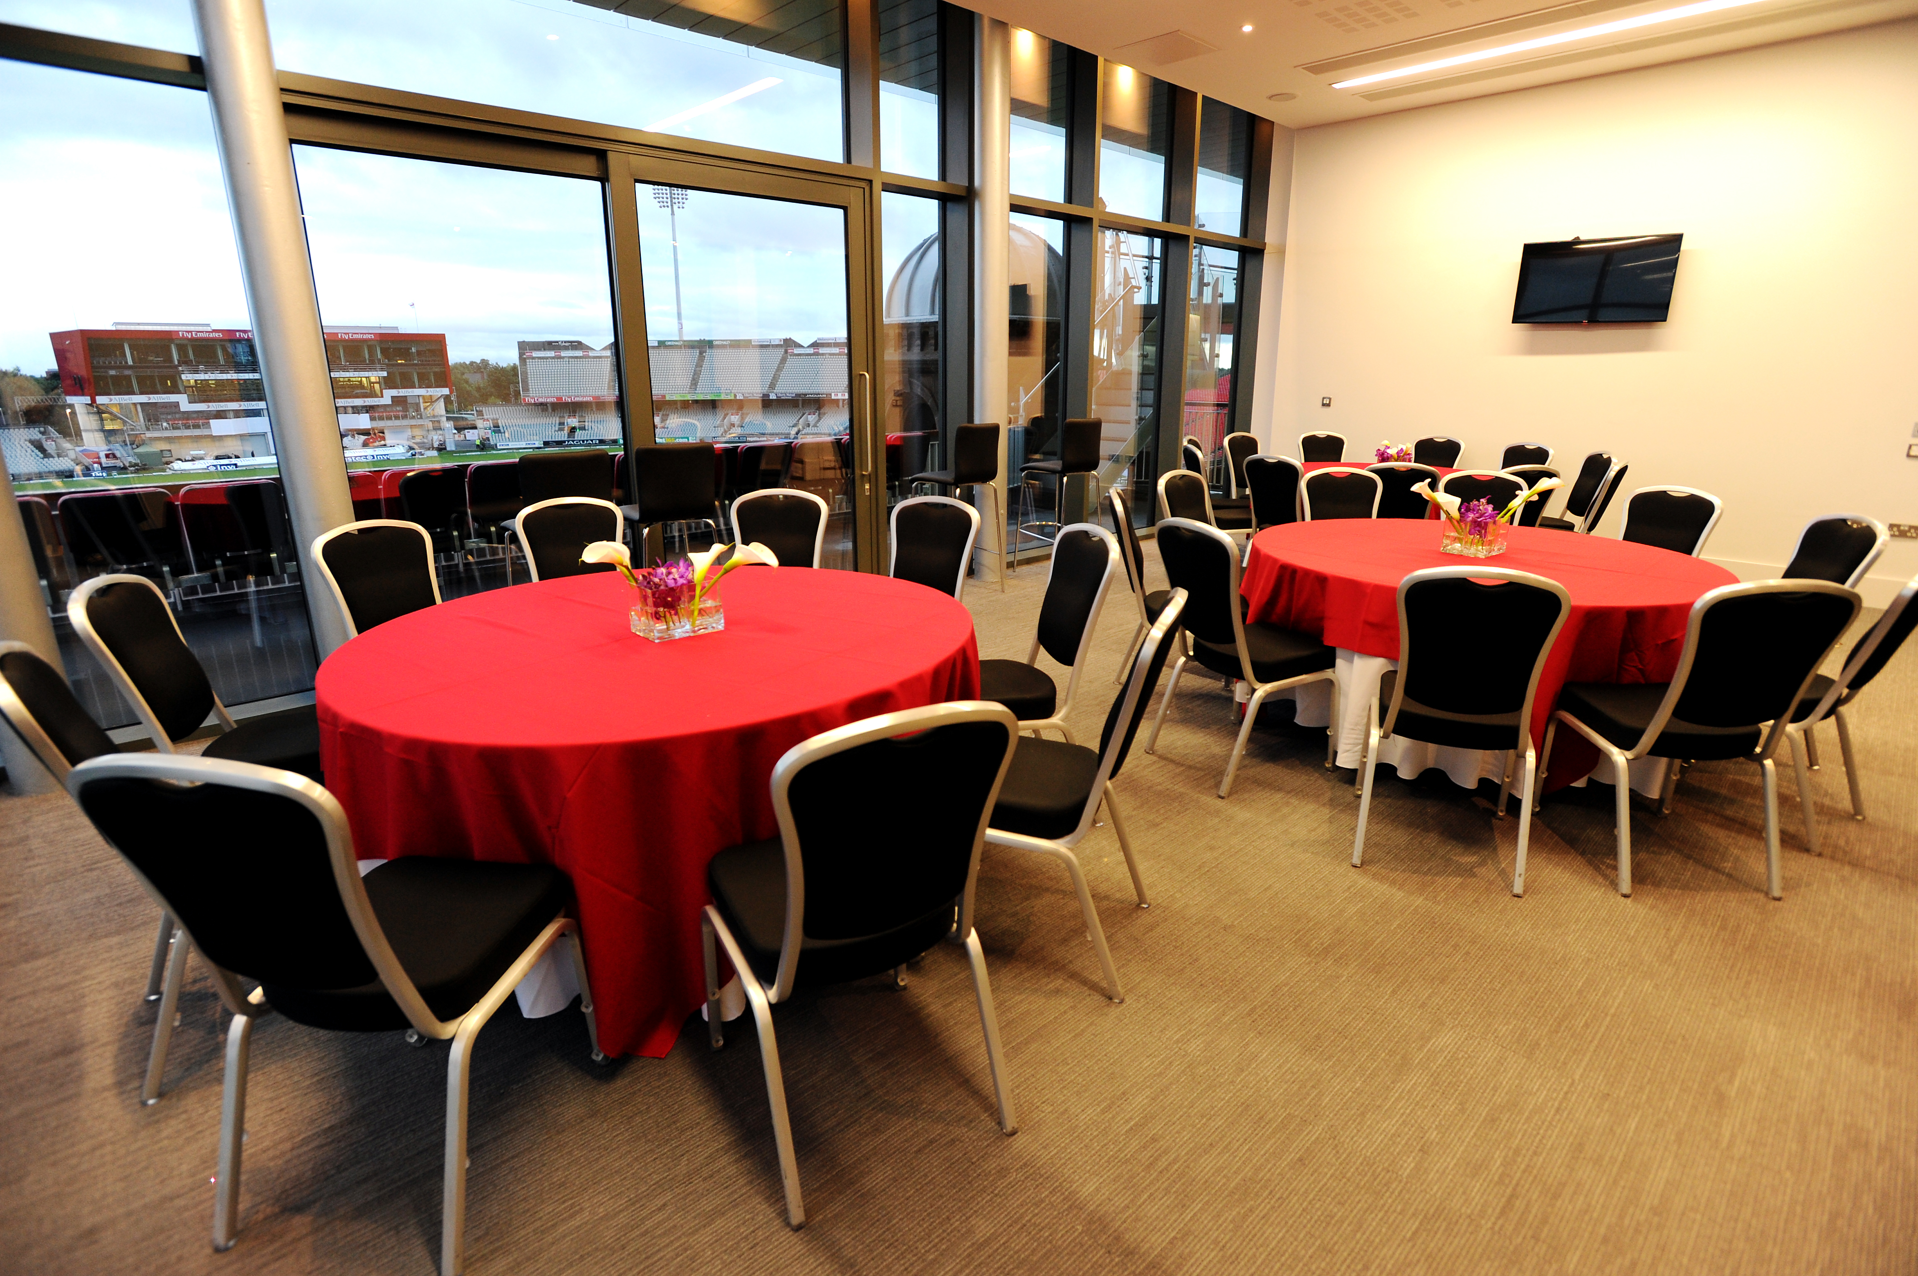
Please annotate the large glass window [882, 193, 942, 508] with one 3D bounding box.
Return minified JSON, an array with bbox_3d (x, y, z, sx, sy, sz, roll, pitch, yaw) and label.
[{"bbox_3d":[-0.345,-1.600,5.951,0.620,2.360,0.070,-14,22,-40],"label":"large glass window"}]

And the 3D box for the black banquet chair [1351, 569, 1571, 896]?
[{"bbox_3d":[1.484,0.193,2.700,0.455,0.945,0.575,7,18,23],"label":"black banquet chair"}]

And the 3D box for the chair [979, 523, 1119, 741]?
[{"bbox_3d":[0.194,0.085,3.150,0.570,0.958,0.464,-7,18,-21],"label":"chair"}]

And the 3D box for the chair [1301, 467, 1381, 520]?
[{"bbox_3d":[1.936,-0.345,4.477,0.455,0.945,0.575,0,16,0],"label":"chair"}]

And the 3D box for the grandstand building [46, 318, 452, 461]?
[{"bbox_3d":[-95.767,-34.628,126.826,41.816,16.791,18.000,-16,23,-42],"label":"grandstand building"}]

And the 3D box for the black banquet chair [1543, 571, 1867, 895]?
[{"bbox_3d":[2.115,0.213,2.632,0.455,0.945,0.575,2,16,6],"label":"black banquet chair"}]

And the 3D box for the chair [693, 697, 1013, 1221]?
[{"bbox_3d":[-0.209,0.498,1.753,0.470,0.940,0.560,-9,18,-27],"label":"chair"}]

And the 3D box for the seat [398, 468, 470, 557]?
[{"bbox_3d":[-2.842,-0.482,4.994,0.550,0.900,0.470,14,22,40],"label":"seat"}]

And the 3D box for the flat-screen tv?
[{"bbox_3d":[4.425,-2.490,6.336,0.070,0.540,0.925,-19,25,-41],"label":"flat-screen tv"}]

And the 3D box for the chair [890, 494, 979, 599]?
[{"bbox_3d":[-0.205,-0.072,3.704,0.464,0.948,0.570,7,18,23],"label":"chair"}]

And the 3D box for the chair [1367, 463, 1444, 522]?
[{"bbox_3d":[2.663,-0.656,5.664,0.460,0.930,0.560,4,17,14],"label":"chair"}]

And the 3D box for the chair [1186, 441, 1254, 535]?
[{"bbox_3d":[1.927,-0.919,6.576,0.560,0.940,0.470,-1,16,-4],"label":"chair"}]

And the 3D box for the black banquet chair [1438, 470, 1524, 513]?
[{"bbox_3d":[2.665,-0.367,4.713,0.464,0.948,0.570,8,18,26],"label":"black banquet chair"}]

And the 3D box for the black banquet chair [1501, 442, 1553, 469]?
[{"bbox_3d":[4.000,-0.978,6.765,0.560,0.940,0.470,-7,18,-22],"label":"black banquet chair"}]

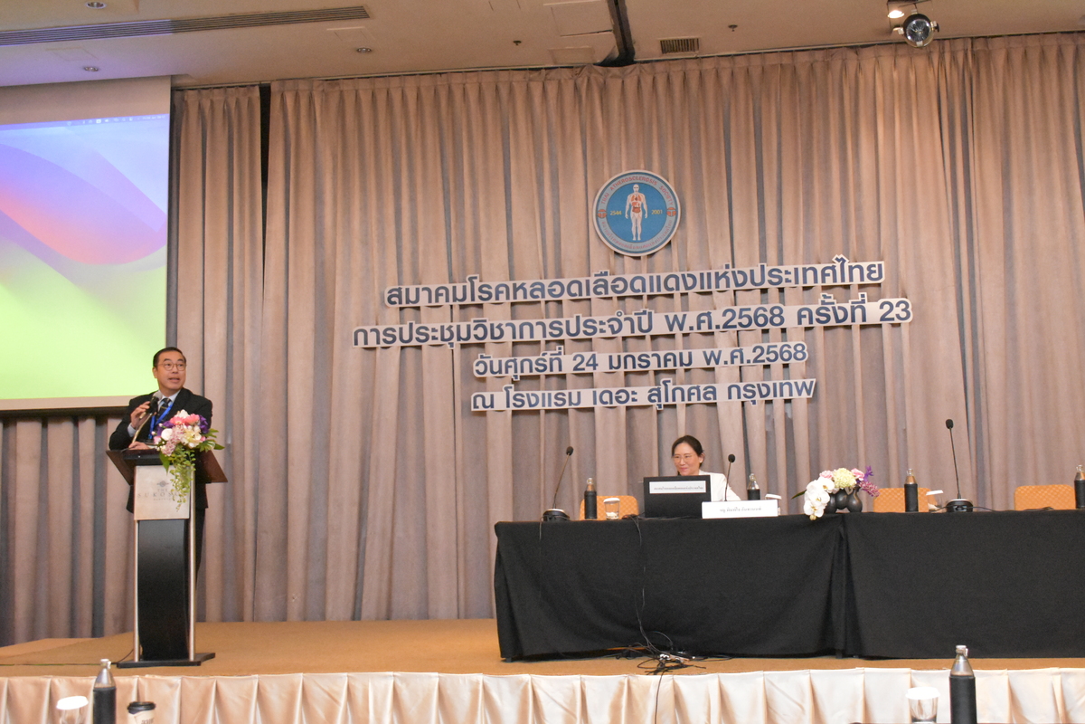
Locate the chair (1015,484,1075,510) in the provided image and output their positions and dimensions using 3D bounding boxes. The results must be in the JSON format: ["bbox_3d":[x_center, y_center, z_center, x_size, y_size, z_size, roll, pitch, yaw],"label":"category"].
[{"bbox_3d":[3.173,1.192,7.952,0.450,0.900,0.560,-2,-7,7],"label":"chair"}]

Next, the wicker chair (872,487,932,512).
[{"bbox_3d":[2.148,1.165,7.477,0.440,0.872,0.550,-2,-6,6],"label":"wicker chair"}]

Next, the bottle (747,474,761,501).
[{"bbox_3d":[1.157,0.727,7.111,0.071,0.231,0.071,-2,-6,6],"label":"bottle"}]

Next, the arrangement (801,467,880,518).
[{"bbox_3d":[1.554,0.685,6.793,0.420,0.285,0.280,-2,-7,7],"label":"arrangement"}]

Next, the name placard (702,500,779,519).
[{"bbox_3d":[1.038,0.774,6.809,0.393,0.087,0.070,-2,-7,7],"label":"name placard"}]

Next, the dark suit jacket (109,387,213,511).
[{"bbox_3d":[-2.250,0.517,7.710,0.620,0.730,0.420,0,-7,-13],"label":"dark suit jacket"}]

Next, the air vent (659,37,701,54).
[{"bbox_3d":[1.077,-2.457,10.058,0.320,0.030,0.350,-2,-7,7],"label":"air vent"}]

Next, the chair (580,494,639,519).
[{"bbox_3d":[0.390,1.226,7.647,0.440,0.863,0.550,-2,-6,6],"label":"chair"}]

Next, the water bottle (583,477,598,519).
[{"bbox_3d":[0.264,0.757,7.211,0.071,0.231,0.071,-2,-6,6],"label":"water bottle"}]

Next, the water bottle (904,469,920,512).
[{"bbox_3d":[1.982,0.696,6.981,0.071,0.231,0.071,-2,-6,6],"label":"water bottle"}]

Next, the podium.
[{"bbox_3d":[-2.094,1.088,7.303,0.585,1.182,0.470,-1,-6,-2],"label":"podium"}]

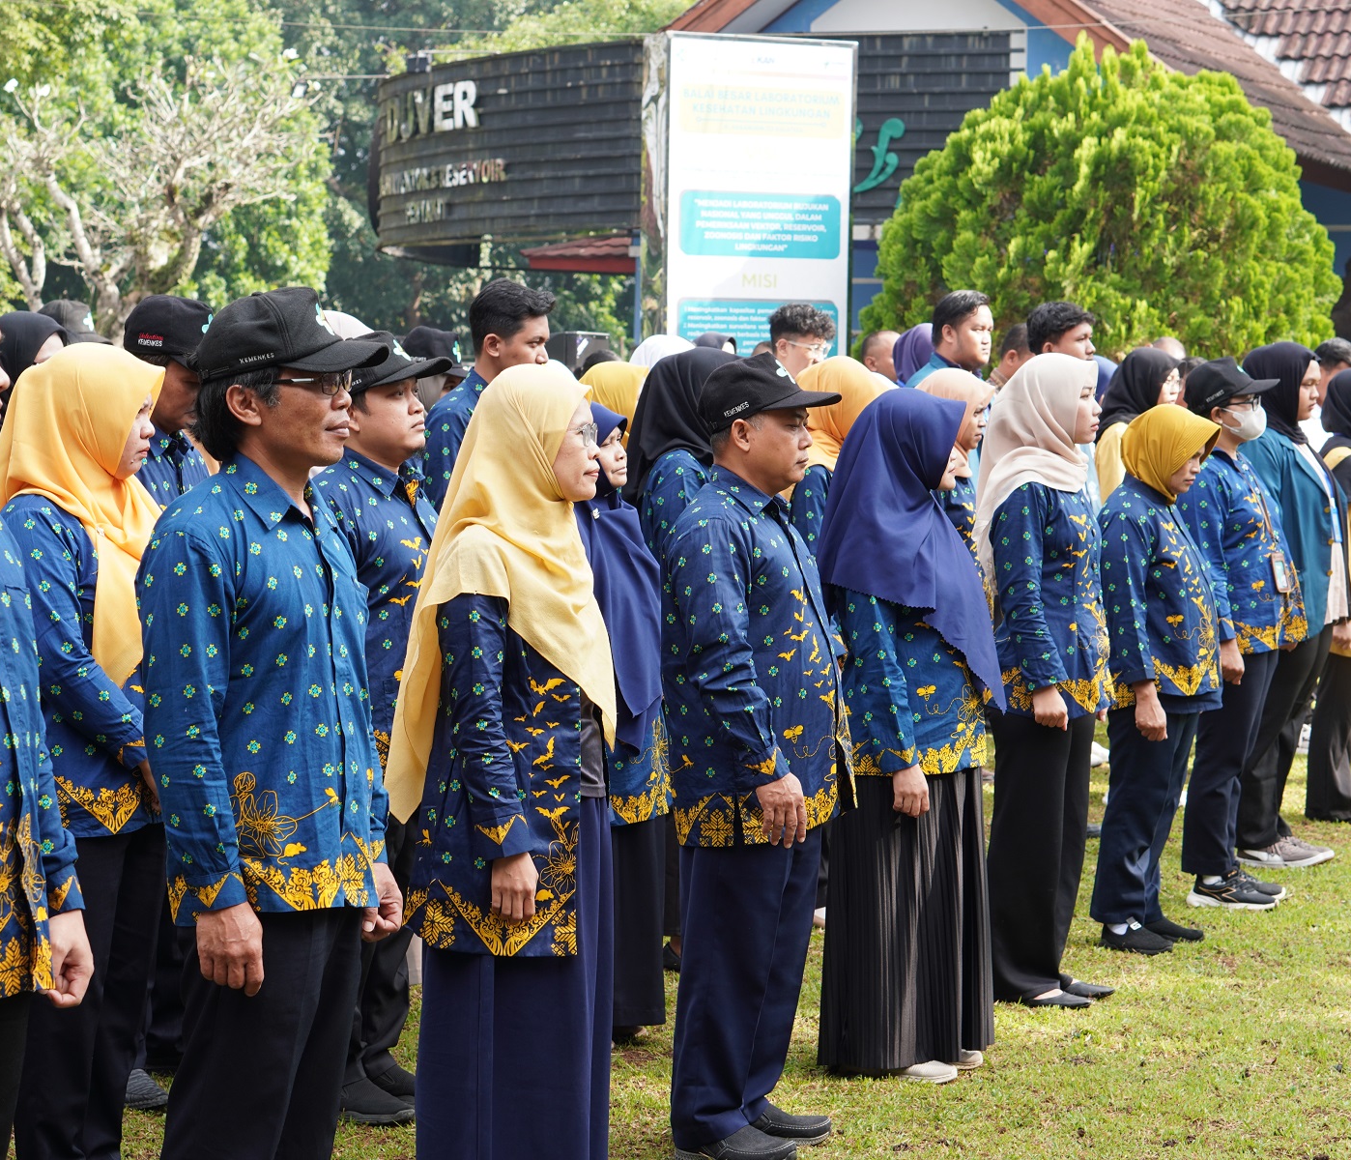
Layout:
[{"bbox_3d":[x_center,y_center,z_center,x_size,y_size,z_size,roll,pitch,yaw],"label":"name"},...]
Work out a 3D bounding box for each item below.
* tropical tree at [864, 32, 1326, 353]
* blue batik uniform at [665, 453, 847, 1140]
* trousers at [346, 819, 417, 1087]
[{"bbox_3d":[2.622,-1.581,22.300,2.950,3.550,2.950,2,4,24],"label":"tropical tree"},{"bbox_3d":[0.163,0.472,7.580,0.350,1.430,0.500,2,4,24],"label":"blue batik uniform"},{"bbox_3d":[-0.682,0.620,7.720,0.270,0.920,0.360,3,4,26],"label":"trousers"}]

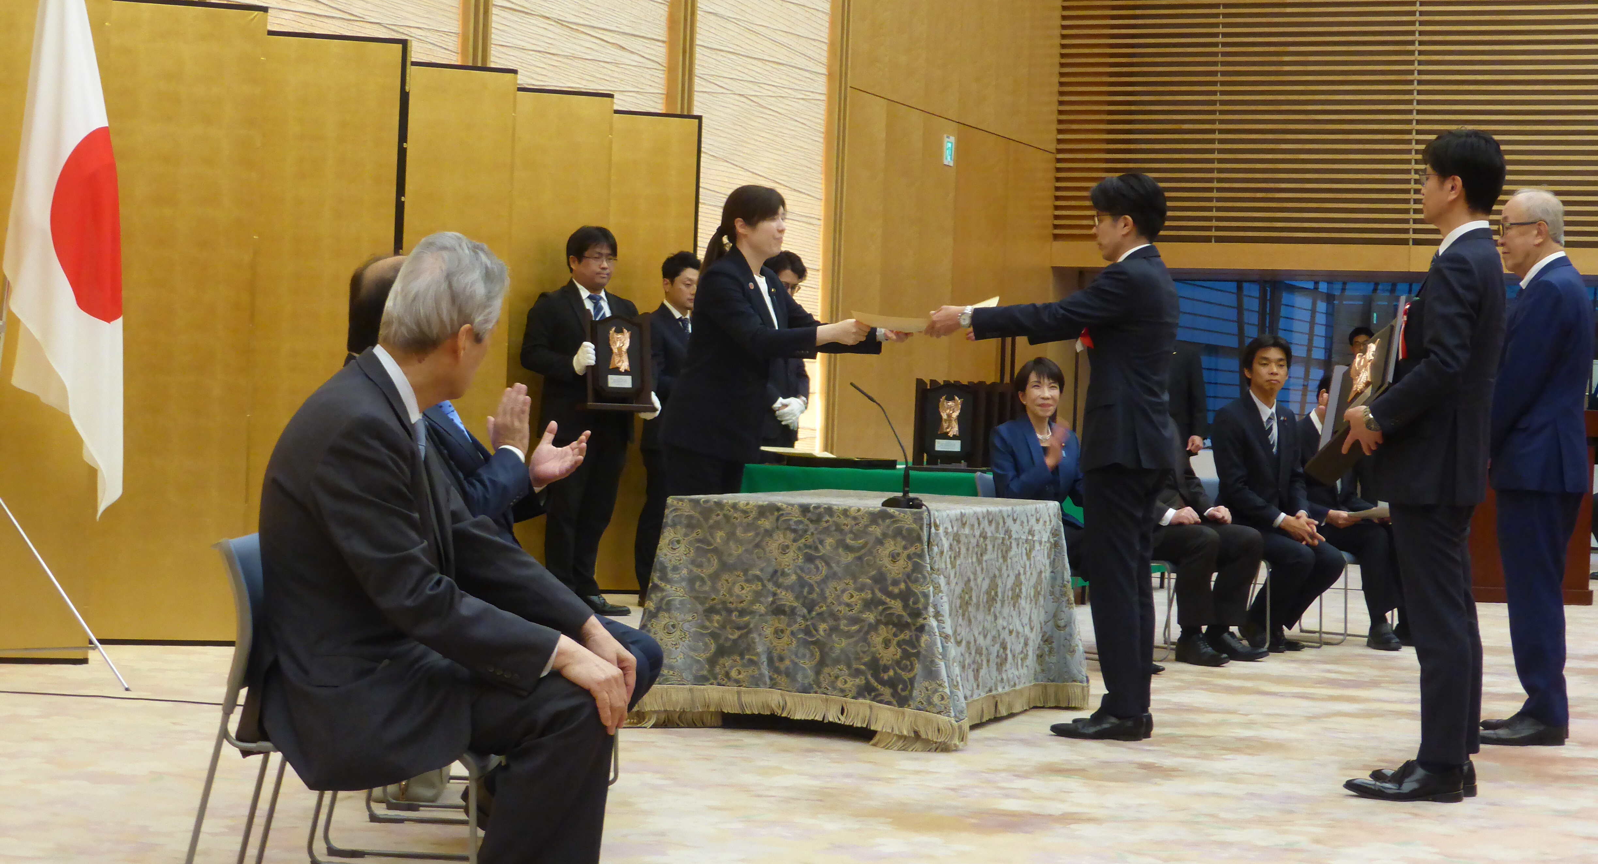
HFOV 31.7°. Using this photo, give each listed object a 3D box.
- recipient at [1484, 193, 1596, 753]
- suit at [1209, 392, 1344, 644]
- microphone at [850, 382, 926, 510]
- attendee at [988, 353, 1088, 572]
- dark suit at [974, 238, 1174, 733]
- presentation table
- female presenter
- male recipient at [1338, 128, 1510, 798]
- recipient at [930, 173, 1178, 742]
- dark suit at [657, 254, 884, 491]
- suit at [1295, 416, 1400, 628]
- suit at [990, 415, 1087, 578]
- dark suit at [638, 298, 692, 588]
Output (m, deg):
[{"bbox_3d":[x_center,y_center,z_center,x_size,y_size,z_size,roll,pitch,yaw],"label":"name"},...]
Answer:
[{"bbox_3d":[2.338,0.103,8.931,0.360,1.750,0.500,2,1,14],"label":"recipient"},{"bbox_3d":[2.078,0.354,12.253,0.620,1.030,0.480,2,1,34],"label":"suit"},{"bbox_3d":[0.261,0.032,8.400,0.230,0.370,0.120,2,1,23],"label":"microphone"},{"bbox_3d":[1.080,0.308,11.280,0.500,1.210,0.780,2,1,-41],"label":"attendee"},{"bbox_3d":[0.856,0.130,8.681,0.650,1.460,0.500,2,1,17],"label":"dark suit"},{"bbox_3d":[0.240,0.556,8.920,0.970,0.710,1.350,2,1,20],"label":"presentation table"},{"bbox_3d":[-0.070,0.057,9.080,0.780,1.680,0.500,2,1,20],"label":"female presenter"},{"bbox_3d":[1.675,0.085,7.580,0.440,1.790,0.520,2,1,18],"label":"male recipient"},{"bbox_3d":[0.796,0.060,8.691,0.780,1.735,0.500,2,1,17],"label":"recipient"},{"bbox_3d":[-0.115,0.115,9.090,0.700,1.400,0.480,2,1,20],"label":"dark suit"},{"bbox_3d":[2.456,0.404,12.603,0.660,0.950,0.480,2,1,30],"label":"suit"},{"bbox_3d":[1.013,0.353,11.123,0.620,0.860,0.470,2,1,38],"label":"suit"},{"bbox_3d":[-0.614,0.073,13.450,0.480,1.380,0.330,1,1,-45],"label":"dark suit"}]

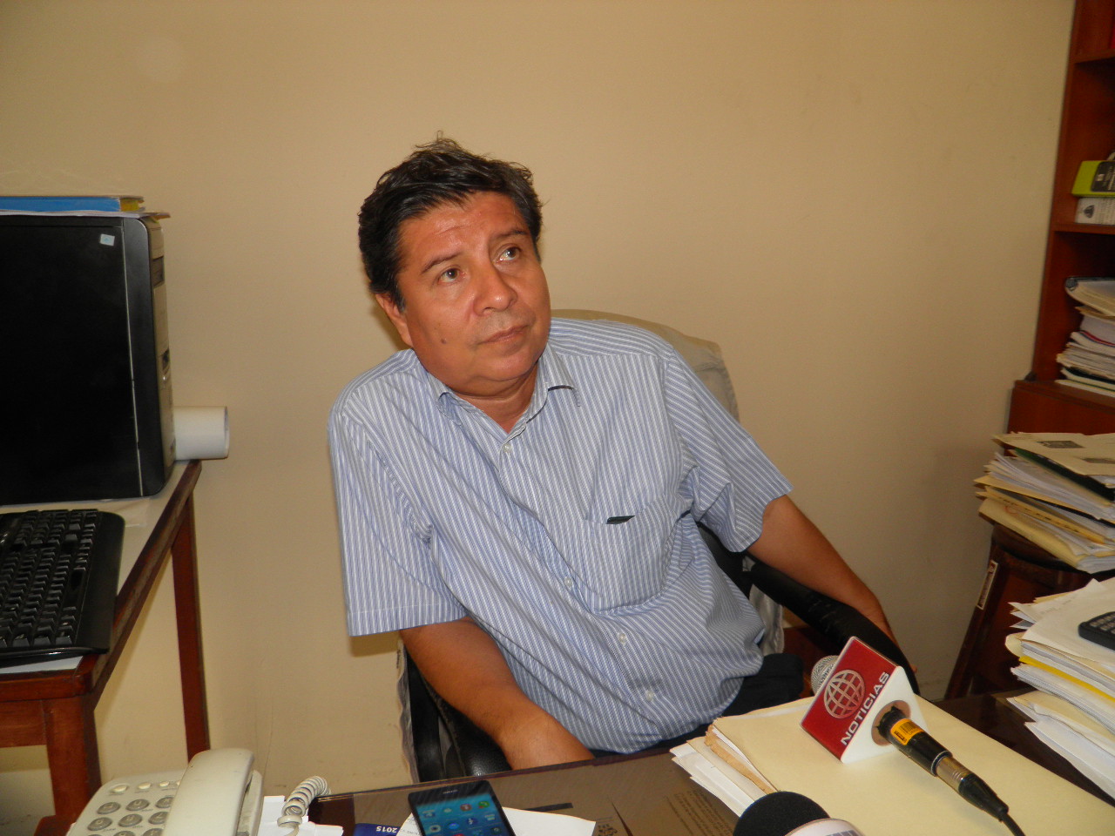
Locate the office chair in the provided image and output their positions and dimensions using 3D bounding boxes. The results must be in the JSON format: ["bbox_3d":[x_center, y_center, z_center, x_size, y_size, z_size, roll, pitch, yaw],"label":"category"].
[{"bbox_3d":[0.163,0.461,1.075,0.630,1.120,0.690,-5,14,-23],"label":"office chair"}]

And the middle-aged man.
[{"bbox_3d":[0.160,0.380,0.975,0.670,1.300,0.820,-4,13,-21],"label":"middle-aged man"}]

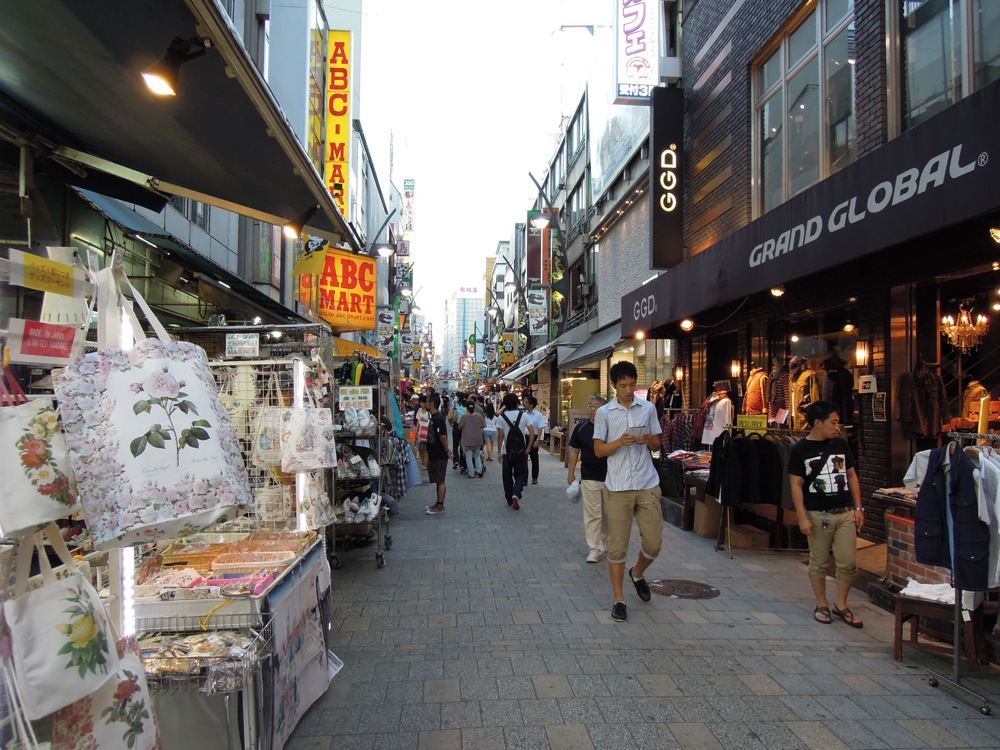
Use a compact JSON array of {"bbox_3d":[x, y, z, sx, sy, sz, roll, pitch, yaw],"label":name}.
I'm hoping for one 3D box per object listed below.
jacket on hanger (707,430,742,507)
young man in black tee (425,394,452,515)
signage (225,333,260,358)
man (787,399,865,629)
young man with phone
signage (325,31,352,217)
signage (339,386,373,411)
[{"bbox_3d":[2.461,1.025,7.600,0.200,0.820,0.470,1,-2,-13],"label":"jacket on hanger"},{"bbox_3d":[-0.878,1.117,9.900,0.380,1.670,0.500,1,-2,-15],"label":"young man in black tee"},{"bbox_3d":[-2.356,-0.270,6.350,0.303,0.211,0.010,0,-2,3],"label":"signage"},{"bbox_3d":[2.553,1.052,5.420,0.580,1.670,0.360,0,-2,19],"label":"man"},{"bbox_3d":[0.989,0.858,5.380,0.550,1.870,0.550,0,-2,7],"label":"young man with phone"},{"bbox_3d":[-3.530,-5.295,15.200,0.520,4.500,0.300,0,-2,-3],"label":"signage"},{"bbox_3d":[-1.331,0.220,6.420,0.305,0.214,0.010,0,-2,-3],"label":"signage"}]

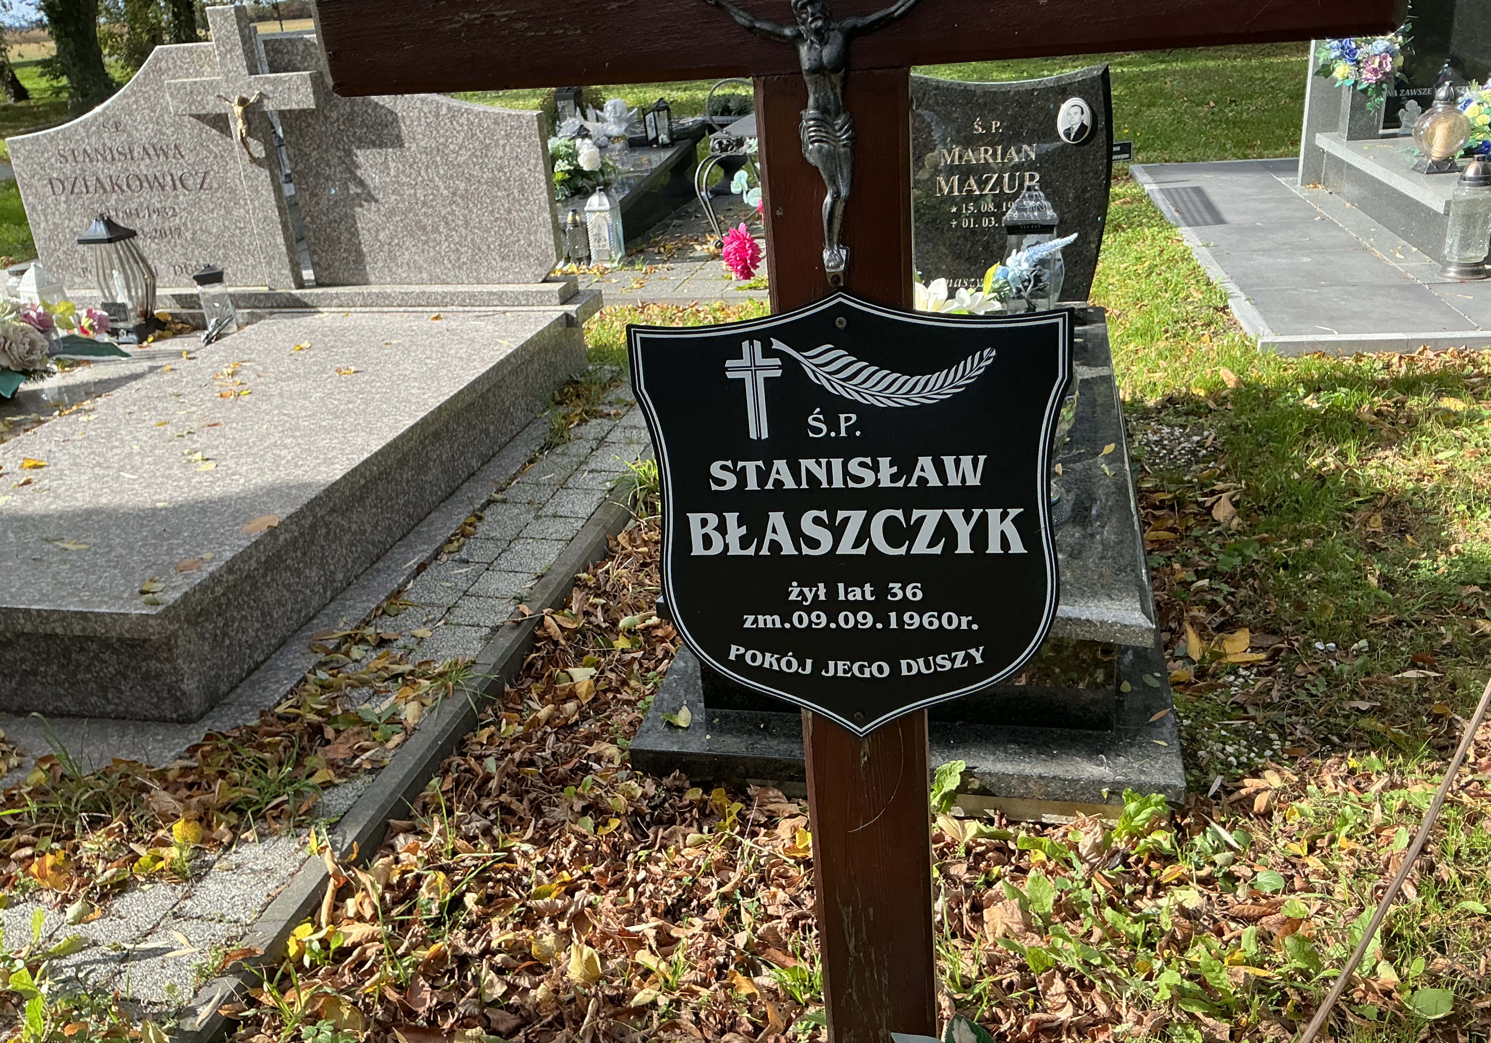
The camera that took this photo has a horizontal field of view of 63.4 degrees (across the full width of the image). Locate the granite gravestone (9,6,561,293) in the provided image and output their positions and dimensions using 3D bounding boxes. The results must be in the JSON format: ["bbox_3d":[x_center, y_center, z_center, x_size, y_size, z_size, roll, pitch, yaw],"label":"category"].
[{"bbox_3d":[-1.749,-1.360,4.442,2.219,0.996,0.110,2,25,15],"label":"granite gravestone"}]

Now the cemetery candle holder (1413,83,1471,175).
[{"bbox_3d":[2.910,-1.647,5.046,0.220,0.350,0.220,0,25,10],"label":"cemetery candle holder"}]

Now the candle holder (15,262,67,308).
[{"bbox_3d":[-2.632,-0.829,4.534,0.145,0.285,0.145,7,27,25],"label":"candle holder"}]

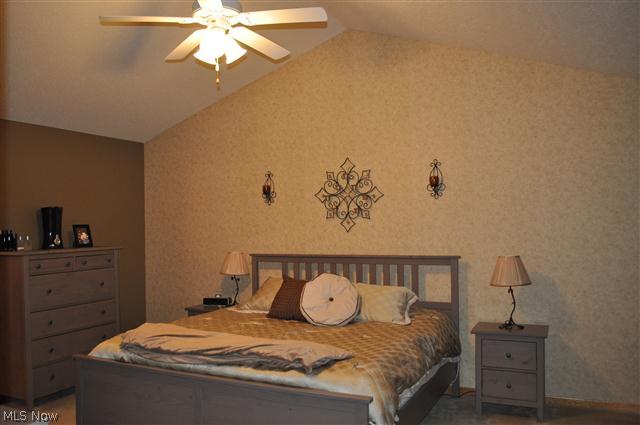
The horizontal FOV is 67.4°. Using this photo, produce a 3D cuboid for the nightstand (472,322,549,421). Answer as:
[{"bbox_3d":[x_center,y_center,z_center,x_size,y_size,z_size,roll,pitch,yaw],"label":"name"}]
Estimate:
[{"bbox_3d":[1.485,1.220,3.733,0.532,0.640,0.374,-2,-2,27],"label":"nightstand"}]

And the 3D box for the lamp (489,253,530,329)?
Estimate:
[{"bbox_3d":[1.497,0.622,3.760,0.300,0.561,0.300,-2,-2,27],"label":"lamp"}]

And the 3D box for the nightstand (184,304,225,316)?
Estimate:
[{"bbox_3d":[-1.098,1.319,5.061,0.532,0.640,0.374,-2,-2,27],"label":"nightstand"}]

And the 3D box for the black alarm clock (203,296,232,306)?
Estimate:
[{"bbox_3d":[-1.105,0.951,5.094,0.286,0.084,0.118,-1,-2,12],"label":"black alarm clock"}]

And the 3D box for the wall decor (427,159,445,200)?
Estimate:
[{"bbox_3d":[1.011,-0.291,4.205,0.158,0.353,0.108,-2,-2,27],"label":"wall decor"}]

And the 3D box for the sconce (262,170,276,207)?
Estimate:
[{"bbox_3d":[-0.534,-0.247,5.000,0.163,0.360,0.108,-2,-2,27],"label":"sconce"}]

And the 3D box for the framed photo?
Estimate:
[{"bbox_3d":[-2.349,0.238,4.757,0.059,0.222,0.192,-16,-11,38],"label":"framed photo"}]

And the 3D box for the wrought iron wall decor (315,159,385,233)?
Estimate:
[{"bbox_3d":[0.264,-0.170,4.626,0.734,0.724,0.034,-2,-2,27],"label":"wrought iron wall decor"}]

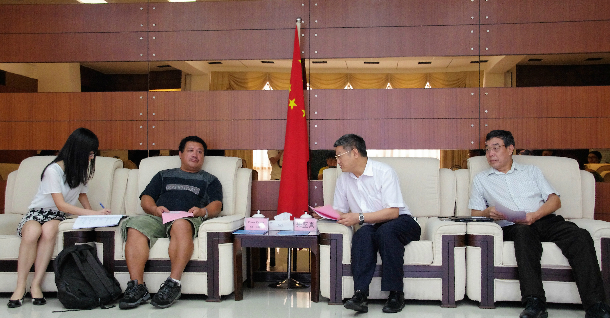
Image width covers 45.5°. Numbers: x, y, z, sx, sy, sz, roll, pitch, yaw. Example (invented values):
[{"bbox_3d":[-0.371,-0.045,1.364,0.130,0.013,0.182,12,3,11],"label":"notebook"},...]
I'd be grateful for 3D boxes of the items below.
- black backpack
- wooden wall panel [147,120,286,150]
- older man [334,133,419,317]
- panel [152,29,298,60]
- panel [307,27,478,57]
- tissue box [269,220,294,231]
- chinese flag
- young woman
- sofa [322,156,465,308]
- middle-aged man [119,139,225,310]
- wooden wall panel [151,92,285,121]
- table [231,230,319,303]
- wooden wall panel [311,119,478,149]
[{"bbox_3d":[-1.447,0.782,4.860,0.320,0.390,0.250,-11,-11,-38],"label":"black backpack"},{"bbox_3d":[-0.603,-0.186,5.698,1.289,0.234,0.030,0,0,7],"label":"wooden wall panel"},{"bbox_3d":[0.483,0.400,4.882,0.539,1.146,0.692,0,-1,24],"label":"older man"},{"bbox_3d":[-0.603,-0.891,5.698,1.289,0.239,0.030,0,0,7],"label":"panel"},{"bbox_3d":[0.699,-0.919,5.712,1.322,0.238,0.030,0,-1,6],"label":"panel"},{"bbox_3d":[-0.166,0.493,5.413,0.181,0.074,0.112,0,-1,6],"label":"tissue box"},{"bbox_3d":[-0.100,-0.165,5.592,0.244,1.723,0.204,0,-1,6],"label":"chinese flag"},{"bbox_3d":[-1.745,0.377,5.080,0.620,1.170,0.640,0,0,-30],"label":"young woman"},{"bbox_3d":[0.617,0.481,5.205,0.957,0.993,0.865,0,-1,6],"label":"sofa"},{"bbox_3d":[-0.908,0.397,5.083,0.610,1.130,0.820,0,0,7],"label":"middle-aged man"},{"bbox_3d":[-0.603,-0.418,5.698,1.289,0.230,0.030,0,0,7],"label":"wooden wall panel"},{"bbox_3d":[-0.158,0.739,5.136,0.578,0.445,0.560,0,0,7],"label":"table"},{"bbox_3d":[0.675,-0.186,5.545,1.285,0.233,0.030,0,0,7],"label":"wooden wall panel"}]

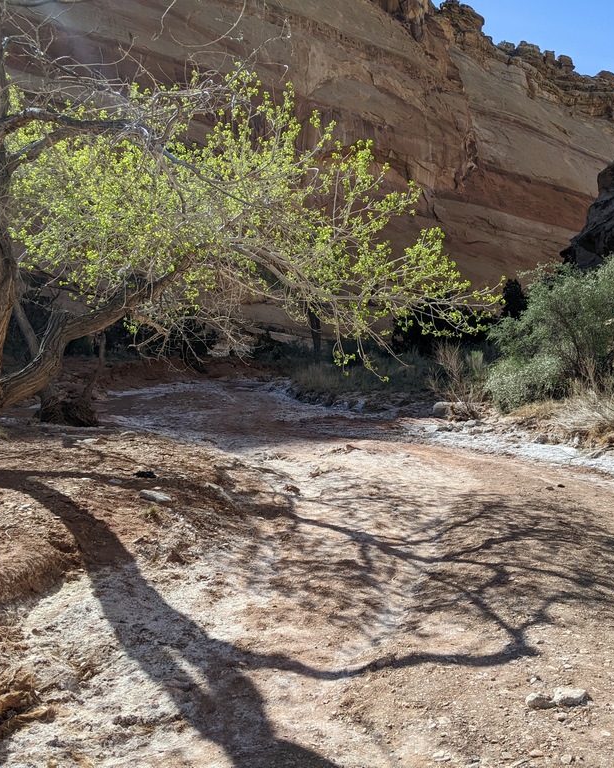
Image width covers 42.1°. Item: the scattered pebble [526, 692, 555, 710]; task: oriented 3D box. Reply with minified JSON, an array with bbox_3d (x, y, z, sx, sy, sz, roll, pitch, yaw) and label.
[{"bbox_3d":[1.082,1.471,3.700,0.125,0.060,0.095,0,3,0],"label":"scattered pebble"}]

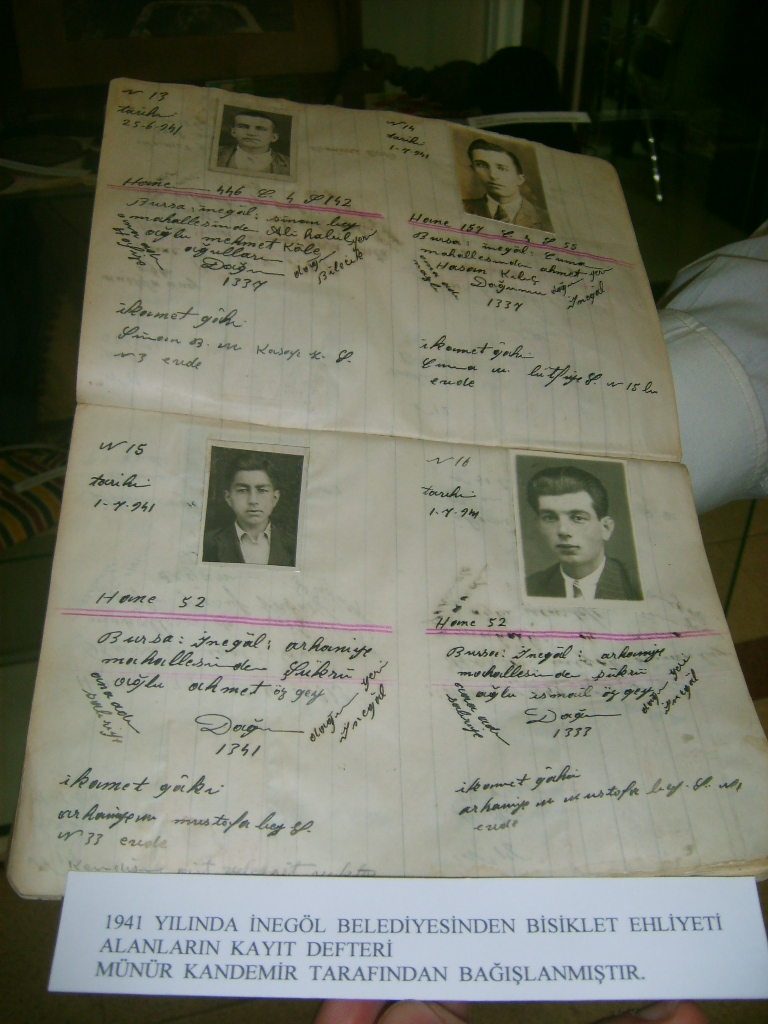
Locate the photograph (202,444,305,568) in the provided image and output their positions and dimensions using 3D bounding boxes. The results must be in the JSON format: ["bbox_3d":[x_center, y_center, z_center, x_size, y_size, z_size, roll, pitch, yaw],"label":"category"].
[{"bbox_3d":[-0.039,-0.002,0.310,0.028,0.002,0.042,6,54,-11],"label":"photograph"}]

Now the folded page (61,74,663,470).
[{"bbox_3d":[0.001,-0.089,0.371,0.203,0.008,0.143,3,62,-13],"label":"folded page"}]

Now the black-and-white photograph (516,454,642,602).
[{"bbox_3d":[0.063,0.004,0.333,0.039,0.002,0.055,6,54,-12],"label":"black-and-white photograph"}]

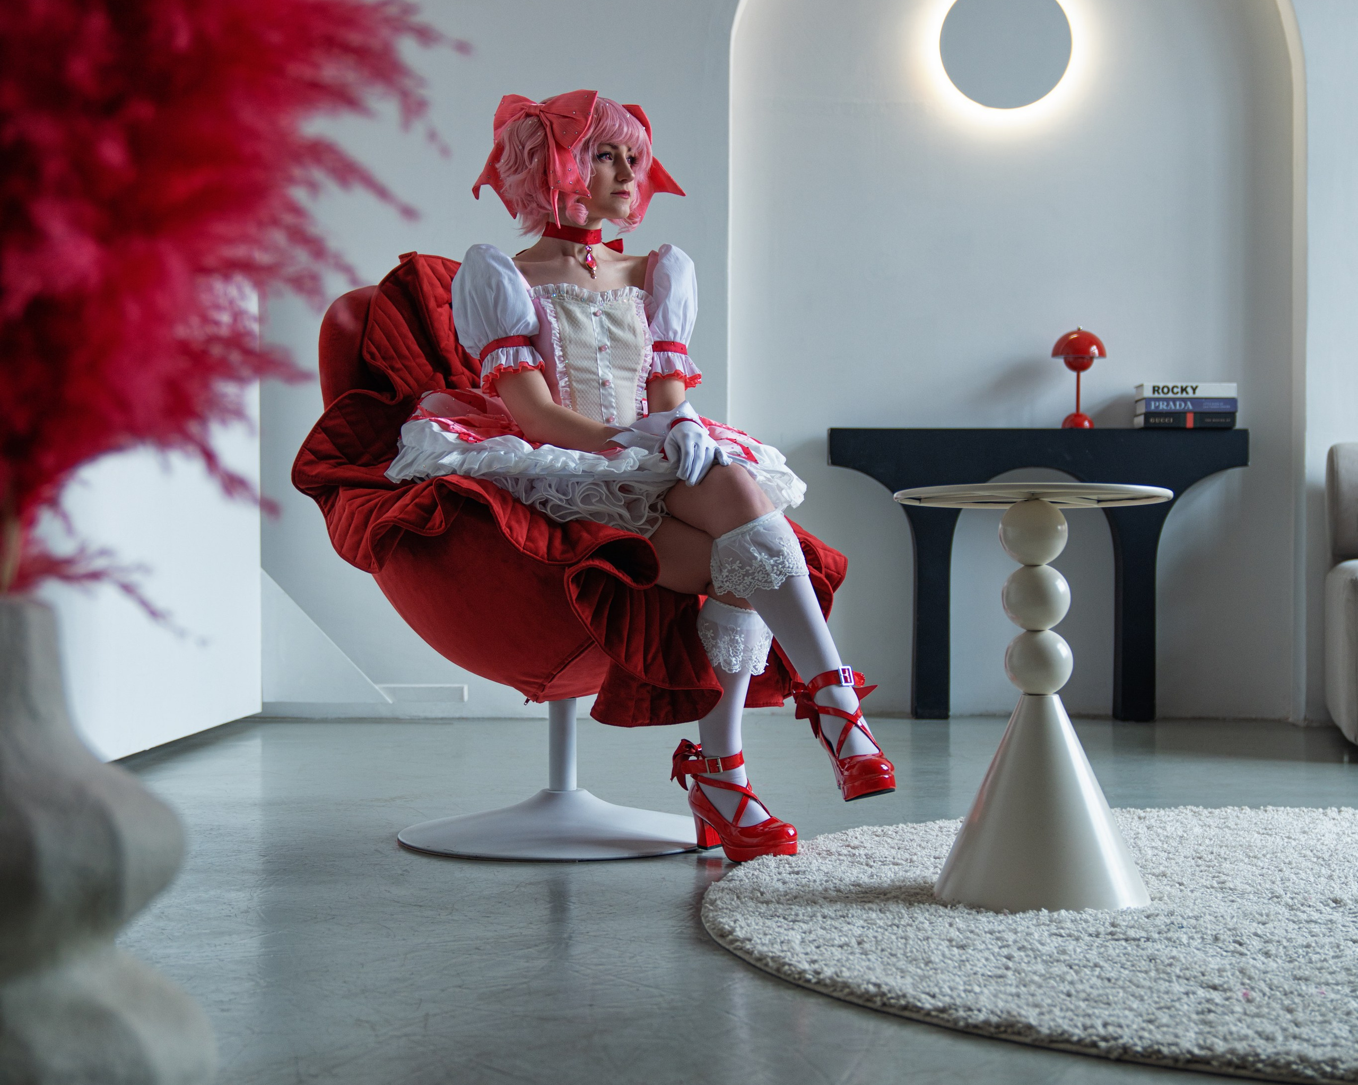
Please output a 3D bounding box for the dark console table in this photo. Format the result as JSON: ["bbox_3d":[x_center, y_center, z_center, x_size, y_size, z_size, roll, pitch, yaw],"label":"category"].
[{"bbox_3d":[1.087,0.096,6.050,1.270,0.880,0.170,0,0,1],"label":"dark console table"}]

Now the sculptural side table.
[{"bbox_3d":[0.499,0.213,2.779,0.393,0.573,0.393,0,0,0],"label":"sculptural side table"}]

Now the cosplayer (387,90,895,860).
[{"bbox_3d":[-0.070,-0.137,3.391,0.600,1.310,0.920,0,-1,-40],"label":"cosplayer"}]

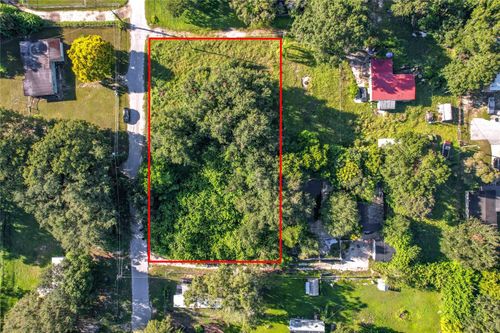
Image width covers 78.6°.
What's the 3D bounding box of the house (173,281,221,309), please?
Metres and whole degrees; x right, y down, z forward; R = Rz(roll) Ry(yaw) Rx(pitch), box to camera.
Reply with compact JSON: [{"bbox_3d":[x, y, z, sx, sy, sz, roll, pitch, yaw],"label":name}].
[{"bbox_3d":[-16.805,40.720,98.034,15.000,3.600,8.500,0,91,0],"label":"house"}]

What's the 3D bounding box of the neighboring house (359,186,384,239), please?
[{"bbox_3d":[38.116,14.401,97.307,8.200,4.000,16.300,0,91,0],"label":"neighboring house"}]

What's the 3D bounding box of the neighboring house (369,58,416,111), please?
[{"bbox_3d":[44.783,-25.501,96.409,14.000,4.200,15.200,0,91,0],"label":"neighboring house"}]

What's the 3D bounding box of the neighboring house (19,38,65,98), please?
[{"bbox_3d":[-64.613,-30.701,96.405,12.900,4.000,17.300,-4,91,0],"label":"neighboring house"}]

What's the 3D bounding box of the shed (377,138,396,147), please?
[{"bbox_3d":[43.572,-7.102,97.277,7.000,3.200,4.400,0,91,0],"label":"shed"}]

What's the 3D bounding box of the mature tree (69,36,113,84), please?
[{"bbox_3d":[-47.422,-32.243,92.374,13.500,12.000,13.500,0,91,0],"label":"mature tree"}]

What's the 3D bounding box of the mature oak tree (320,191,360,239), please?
[{"bbox_3d":[27.656,14.483,93.558,11.700,11.500,14.000,0,91,0],"label":"mature oak tree"}]

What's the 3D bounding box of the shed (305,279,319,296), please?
[{"bbox_3d":[19.772,38.567,98.391,4.200,2.800,5.400,0,91,0],"label":"shed"}]

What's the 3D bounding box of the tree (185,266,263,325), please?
[{"bbox_3d":[-7.878,38.317,92.285,23.000,15.000,17.000,0,91,0],"label":"tree"}]

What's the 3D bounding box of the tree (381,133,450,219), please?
[{"bbox_3d":[49.082,2.644,91.821,20.500,14.500,25.000,0,91,0],"label":"tree"}]

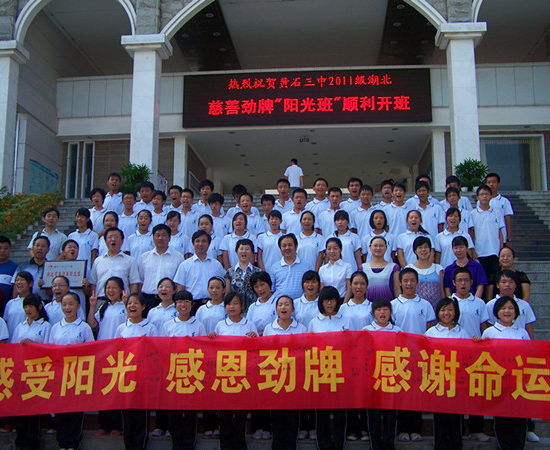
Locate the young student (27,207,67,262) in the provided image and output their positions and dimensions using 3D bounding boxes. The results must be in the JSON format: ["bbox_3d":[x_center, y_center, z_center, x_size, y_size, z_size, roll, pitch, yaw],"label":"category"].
[{"bbox_3d":[-2.842,0.611,8.180,0.500,1.668,0.300,0,-6,-5],"label":"young student"}]

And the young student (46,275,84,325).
[{"bbox_3d":[-2.108,1.263,6.497,0.440,1.529,0.280,0,-9,2],"label":"young student"}]

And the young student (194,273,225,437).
[{"bbox_3d":[-0.637,1.320,6.610,0.430,1.603,0.280,0,-7,0],"label":"young student"}]

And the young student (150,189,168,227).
[{"bbox_3d":[-1.567,0.371,8.755,0.450,1.682,0.280,0,-7,-2],"label":"young student"}]

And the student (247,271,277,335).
[{"bbox_3d":[-0.125,1.273,6.481,0.440,1.630,0.320,0,-7,2],"label":"student"}]

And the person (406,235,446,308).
[{"bbox_3d":[1.690,0.924,7.323,0.460,1.600,0.300,-1,-7,9],"label":"person"}]

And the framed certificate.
[{"bbox_3d":[-2.301,0.541,7.201,0.460,0.290,0.030,0,-13,-2],"label":"framed certificate"}]

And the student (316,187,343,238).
[{"bbox_3d":[0.755,0.344,8.548,0.460,1.685,0.290,-1,-7,5],"label":"student"}]

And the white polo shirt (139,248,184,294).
[{"bbox_3d":[-1.307,0.532,7.620,0.520,0.570,0.270,0,-7,-2],"label":"white polo shirt"}]

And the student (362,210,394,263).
[{"bbox_3d":[1.241,0.621,7.733,0.440,1.614,0.270,-1,-6,7],"label":"student"}]

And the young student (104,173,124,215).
[{"bbox_3d":[-2.362,0.114,9.554,0.460,1.780,0.280,0,-9,-2],"label":"young student"}]

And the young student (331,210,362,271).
[{"bbox_3d":[0.794,0.631,7.774,0.440,1.608,0.270,-1,-6,6],"label":"young student"}]

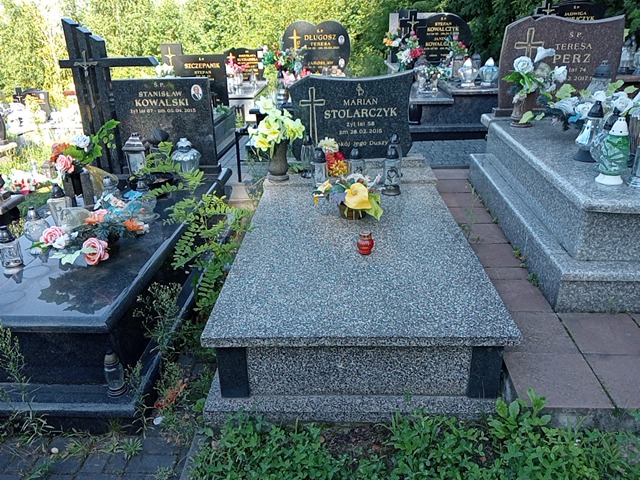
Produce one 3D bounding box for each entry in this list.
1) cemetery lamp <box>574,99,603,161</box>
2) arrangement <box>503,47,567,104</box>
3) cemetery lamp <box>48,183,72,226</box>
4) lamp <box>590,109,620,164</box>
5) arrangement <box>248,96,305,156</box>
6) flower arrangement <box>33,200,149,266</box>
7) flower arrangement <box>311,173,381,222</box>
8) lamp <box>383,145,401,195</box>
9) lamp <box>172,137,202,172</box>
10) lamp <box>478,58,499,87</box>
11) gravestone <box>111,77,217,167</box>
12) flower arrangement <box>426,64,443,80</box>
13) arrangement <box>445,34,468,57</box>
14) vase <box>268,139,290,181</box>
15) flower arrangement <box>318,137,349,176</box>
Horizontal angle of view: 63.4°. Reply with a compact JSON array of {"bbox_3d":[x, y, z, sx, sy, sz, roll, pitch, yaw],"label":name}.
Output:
[{"bbox_3d":[1.715,-0.685,3.260,0.166,0.351,0.166,0,24,3],"label":"cemetery lamp"},{"bbox_3d":[1.700,-1.294,4.107,0.448,0.422,0.361,0,24,3],"label":"arrangement"},{"bbox_3d":[-1.402,-0.189,2.800,0.131,0.234,0.131,-1,24,2],"label":"cemetery lamp"},{"bbox_3d":[1.634,-0.581,2.942,0.158,0.328,0.158,0,24,4],"label":"lamp"},{"bbox_3d":[-0.279,-0.722,3.325,0.353,0.370,0.308,-1,24,2],"label":"arrangement"},{"bbox_3d":[-1.110,-0.049,2.506,0.540,0.220,0.400,0,25,5],"label":"flower arrangement"},{"bbox_3d":[0.178,-0.273,3.079,0.399,0.233,0.314,0,24,3],"label":"flower arrangement"},{"bbox_3d":[0.447,-0.435,3.210,0.112,0.311,0.112,-1,24,3],"label":"lamp"},{"bbox_3d":[-0.909,-0.554,3.527,0.200,0.274,0.200,-1,24,2],"label":"lamp"},{"bbox_3d":[1.873,-1.859,5.719,0.217,0.295,0.217,-1,24,3],"label":"lamp"},{"bbox_3d":[-1.059,-0.805,3.582,0.695,0.599,0.091,-1,24,2],"label":"gravestone"},{"bbox_3d":[1.390,-1.997,6.227,0.195,0.194,0.183,0,24,3],"label":"flower arrangement"},{"bbox_3d":[1.456,-2.065,5.523,0.251,0.257,0.228,-1,24,2],"label":"arrangement"},{"bbox_3d":[-0.272,-0.530,3.468,0.134,0.259,0.134,-1,24,3],"label":"vase"},{"bbox_3d":[0.101,-0.578,3.638,0.200,0.274,0.180,0,24,3],"label":"flower arrangement"}]

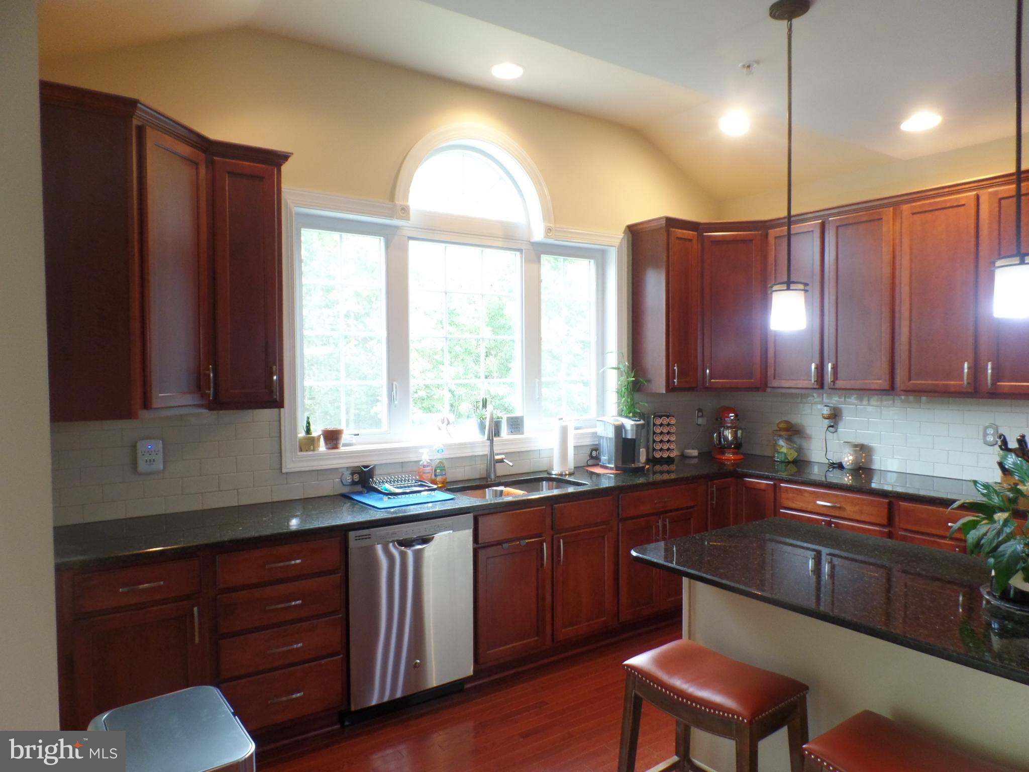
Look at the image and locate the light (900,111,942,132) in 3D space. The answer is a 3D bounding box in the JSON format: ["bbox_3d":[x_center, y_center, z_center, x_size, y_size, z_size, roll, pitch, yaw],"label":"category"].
[{"bbox_3d":[1.997,-1.303,3.356,0.190,0.025,0.190,-1,2,-35],"label":"light"}]

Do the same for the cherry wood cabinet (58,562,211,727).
[{"bbox_3d":[-1.509,1.025,2.696,0.470,0.830,0.580,-1,2,-34],"label":"cherry wood cabinet"}]

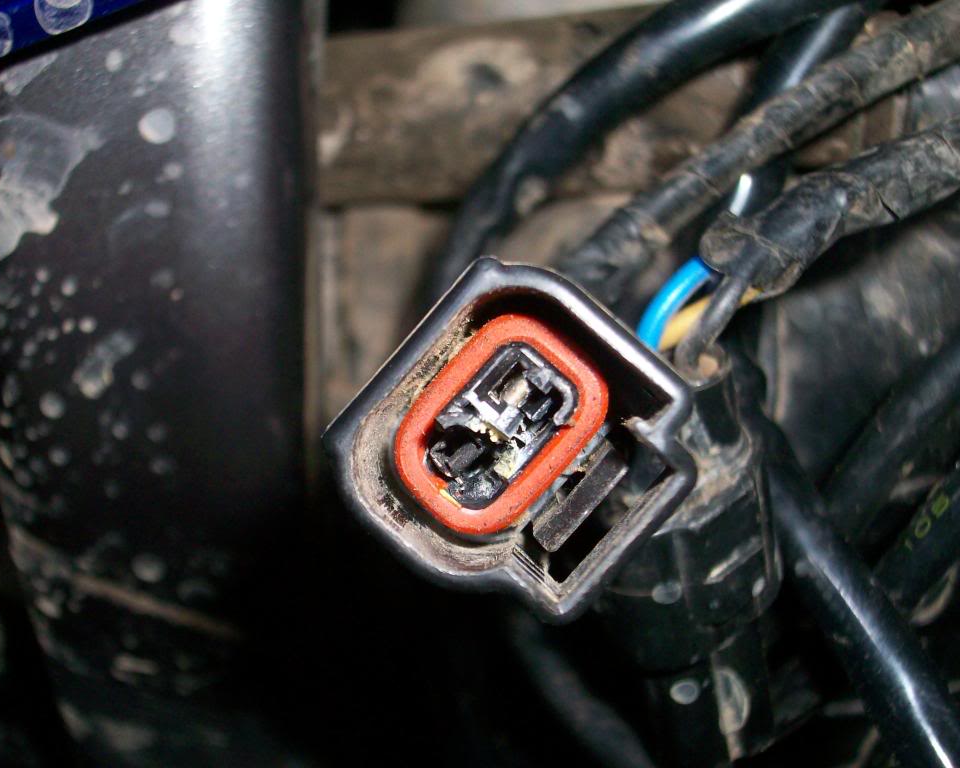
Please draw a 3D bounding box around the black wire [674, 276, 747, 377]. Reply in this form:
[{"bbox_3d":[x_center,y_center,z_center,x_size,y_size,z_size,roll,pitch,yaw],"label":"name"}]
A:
[{"bbox_3d":[0.019,-0.005,0.127,0.004,0.010,0.004,25,-6,0],"label":"black wire"}]

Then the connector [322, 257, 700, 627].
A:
[{"bbox_3d":[0.003,0.004,0.117,0.020,0.021,0.026,42,0,2],"label":"connector"}]

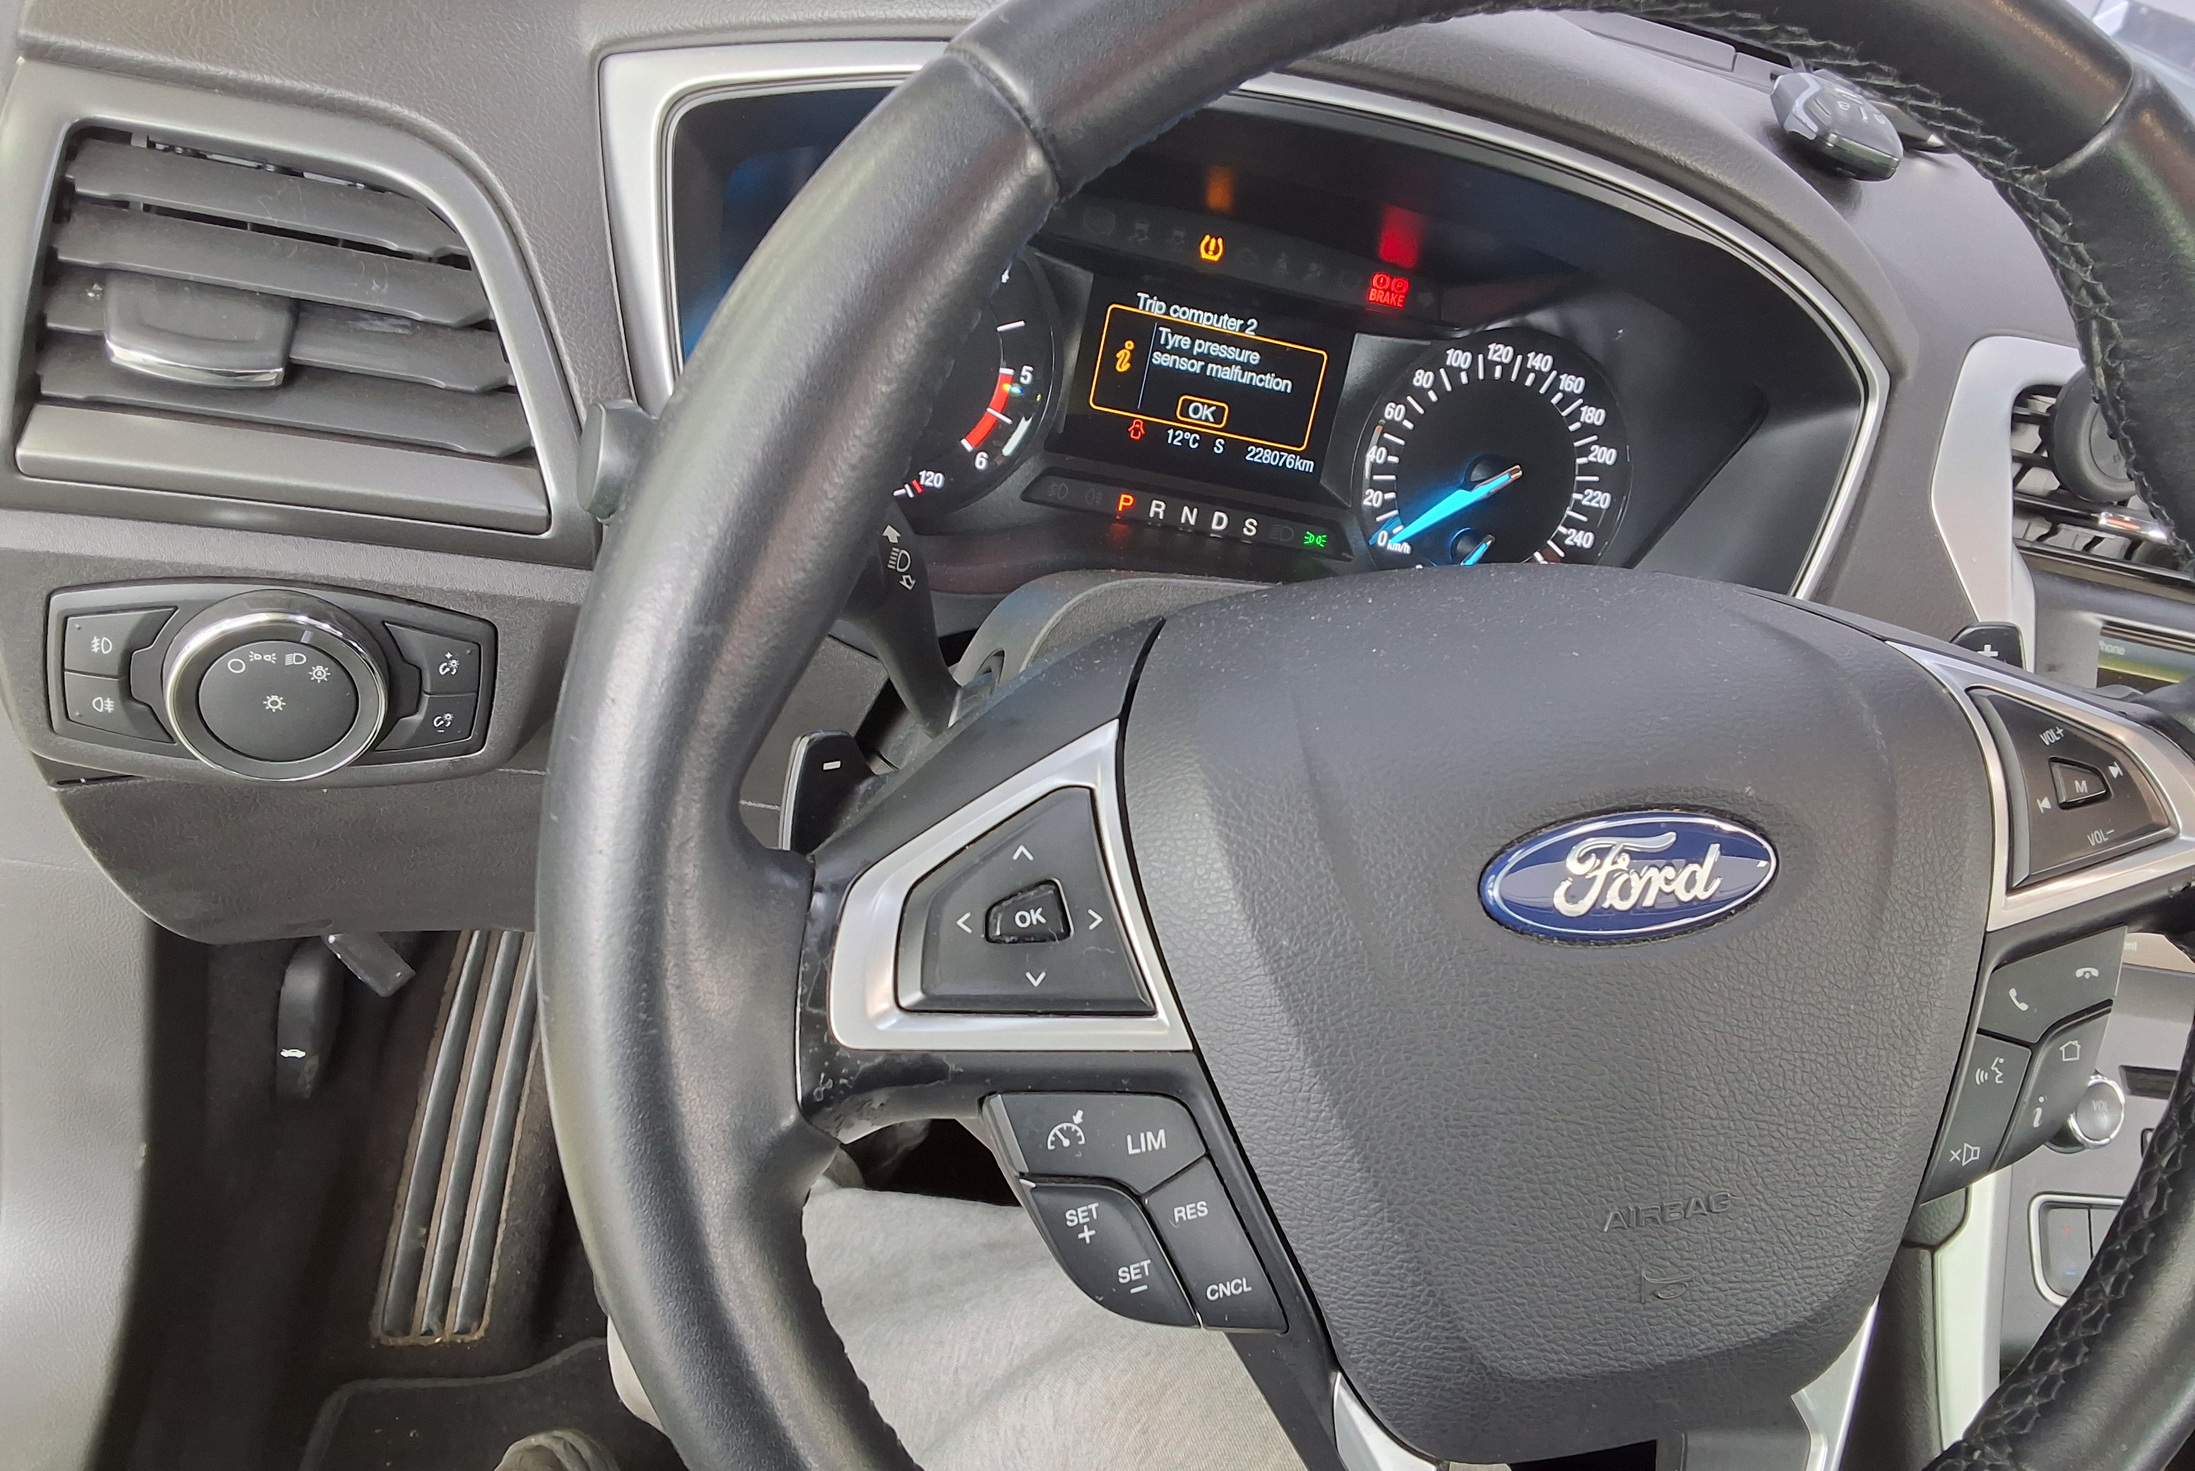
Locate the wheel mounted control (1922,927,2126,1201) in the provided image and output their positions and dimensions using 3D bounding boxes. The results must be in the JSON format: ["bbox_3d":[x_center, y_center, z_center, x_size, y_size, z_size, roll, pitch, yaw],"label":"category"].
[{"bbox_3d":[0.185,0.066,0.363,0.053,0.053,0.022,-5,8,-16],"label":"wheel mounted control"}]

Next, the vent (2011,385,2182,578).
[{"bbox_3d":[0.339,-0.085,0.595,0.102,0.055,0.035,7,13,-18],"label":"vent"}]

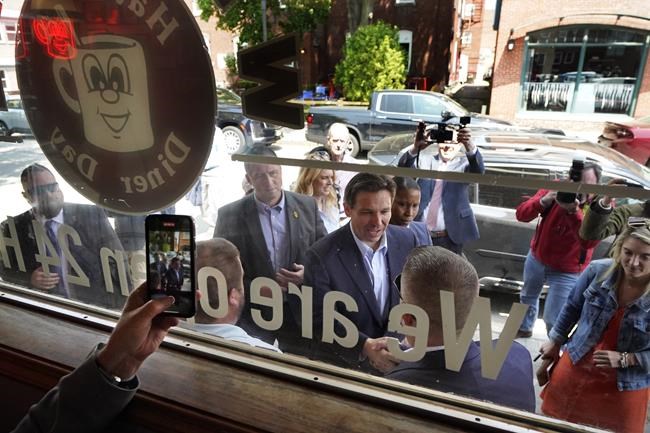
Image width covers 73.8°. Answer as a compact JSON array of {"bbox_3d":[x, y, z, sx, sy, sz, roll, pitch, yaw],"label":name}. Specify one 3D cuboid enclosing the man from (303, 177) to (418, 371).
[{"bbox_3d":[0.160,0.665,2.018,0.580,1.760,0.460,-11,22,-28],"label":"man"}]

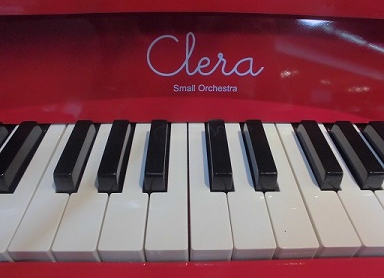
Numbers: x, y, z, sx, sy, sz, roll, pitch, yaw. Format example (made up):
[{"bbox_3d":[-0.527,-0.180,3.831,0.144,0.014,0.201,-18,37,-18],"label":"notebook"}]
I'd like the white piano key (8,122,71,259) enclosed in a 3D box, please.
[{"bbox_3d":[-0.087,0.029,0.196,0.022,0.014,0.106,0,42,-2],"label":"white piano key"}]

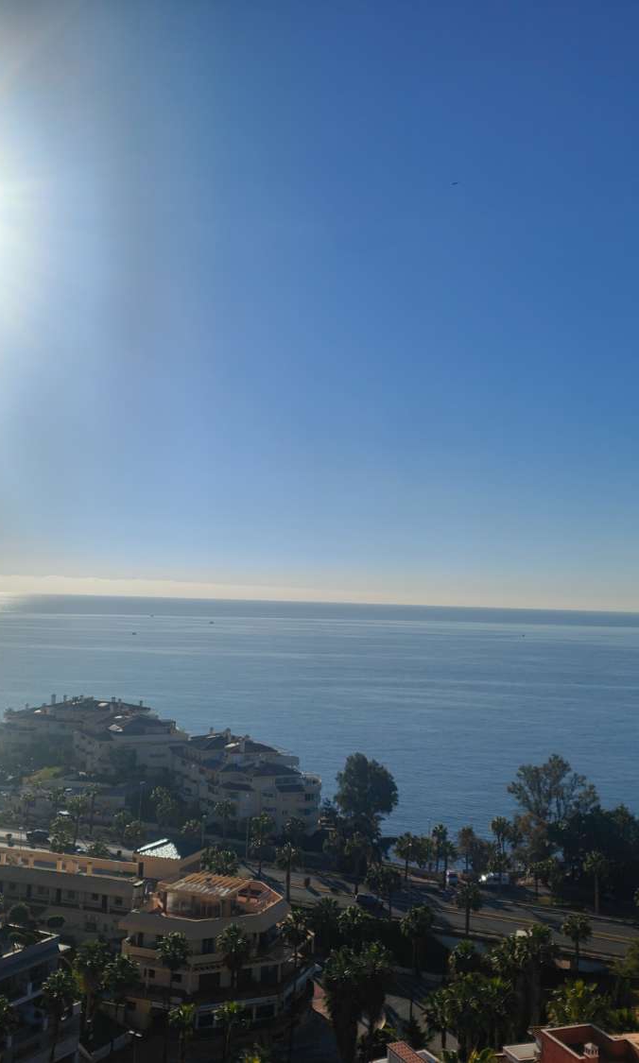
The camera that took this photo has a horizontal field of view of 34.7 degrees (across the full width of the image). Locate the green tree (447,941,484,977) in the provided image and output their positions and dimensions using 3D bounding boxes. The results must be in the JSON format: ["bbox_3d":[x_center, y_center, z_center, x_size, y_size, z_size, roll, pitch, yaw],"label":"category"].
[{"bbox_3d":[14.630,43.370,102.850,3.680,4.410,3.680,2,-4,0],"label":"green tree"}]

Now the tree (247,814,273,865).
[{"bbox_3d":[-8.530,43.880,146.480,3.650,7.300,3.650,2,-4,0],"label":"tree"}]

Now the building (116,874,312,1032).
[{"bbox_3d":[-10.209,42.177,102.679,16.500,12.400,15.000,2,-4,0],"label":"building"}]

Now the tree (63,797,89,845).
[{"bbox_3d":[-42.204,50.199,177.308,4.280,8.200,4.280,2,-4,0],"label":"tree"}]

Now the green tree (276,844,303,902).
[{"bbox_3d":[-4.406,49.497,147.977,3.730,8.240,3.730,2,-4,0],"label":"green tree"}]

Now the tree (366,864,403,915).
[{"bbox_3d":[8.980,50.136,143.169,5.260,7.200,5.260,2,-4,0],"label":"tree"}]

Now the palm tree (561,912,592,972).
[{"bbox_3d":[27.480,44.080,109.480,3.320,6.410,3.320,2,-4,0],"label":"palm tree"}]

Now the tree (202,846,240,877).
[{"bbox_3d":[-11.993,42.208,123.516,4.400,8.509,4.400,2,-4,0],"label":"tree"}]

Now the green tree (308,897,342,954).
[{"bbox_3d":[0.662,47.550,123.229,4.010,7.230,4.010,2,-4,0],"label":"green tree"}]

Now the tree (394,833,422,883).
[{"bbox_3d":[13.832,51.389,161.059,4.200,7.696,4.200,2,-4,0],"label":"tree"}]

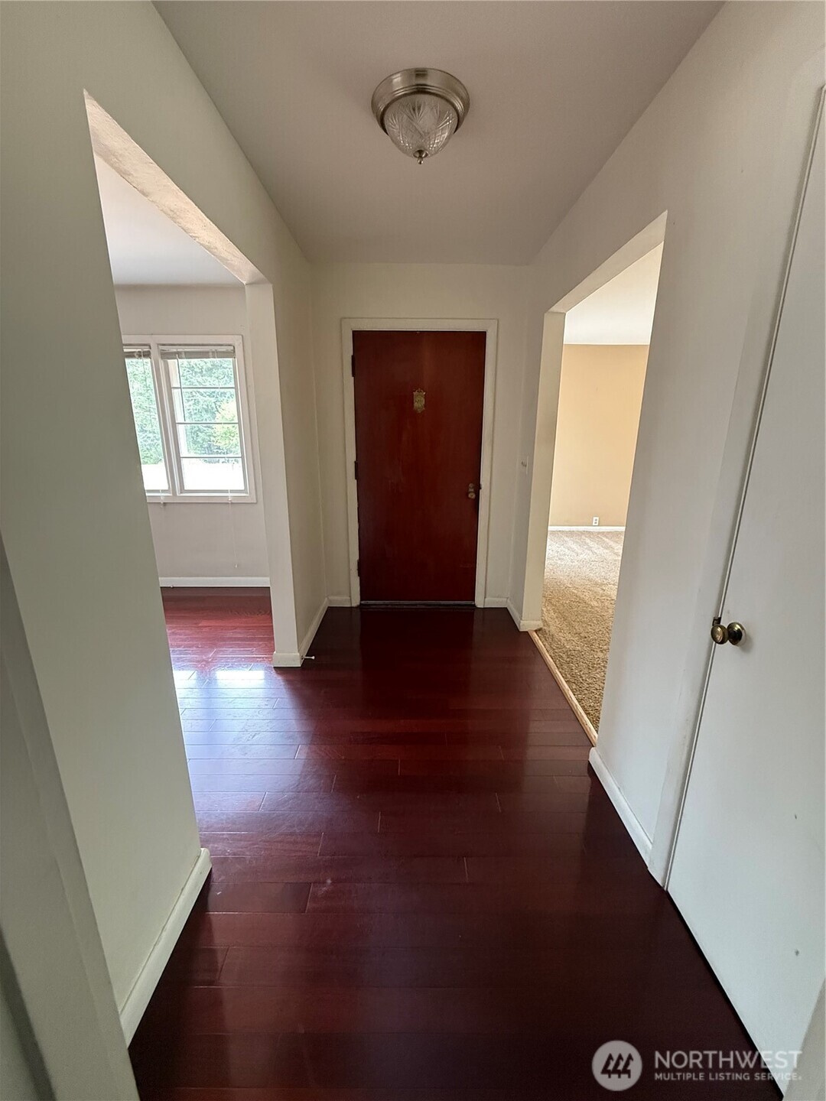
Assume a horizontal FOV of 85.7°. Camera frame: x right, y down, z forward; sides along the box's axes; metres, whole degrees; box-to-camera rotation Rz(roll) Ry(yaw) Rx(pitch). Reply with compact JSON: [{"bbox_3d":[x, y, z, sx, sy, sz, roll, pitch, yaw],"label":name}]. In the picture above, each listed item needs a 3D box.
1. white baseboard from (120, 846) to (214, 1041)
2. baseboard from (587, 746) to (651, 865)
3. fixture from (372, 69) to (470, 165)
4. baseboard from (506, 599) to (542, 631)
[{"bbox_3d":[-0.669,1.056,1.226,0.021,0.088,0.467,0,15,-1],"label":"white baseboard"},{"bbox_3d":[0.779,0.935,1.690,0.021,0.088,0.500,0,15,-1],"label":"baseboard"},{"bbox_3d":[0.026,-1.422,1.528,0.330,0.170,0.330,0,15,-1],"label":"fixture"},{"bbox_3d":[0.835,0.477,3.359,0.158,0.088,0.424,0,15,-1],"label":"baseboard"}]

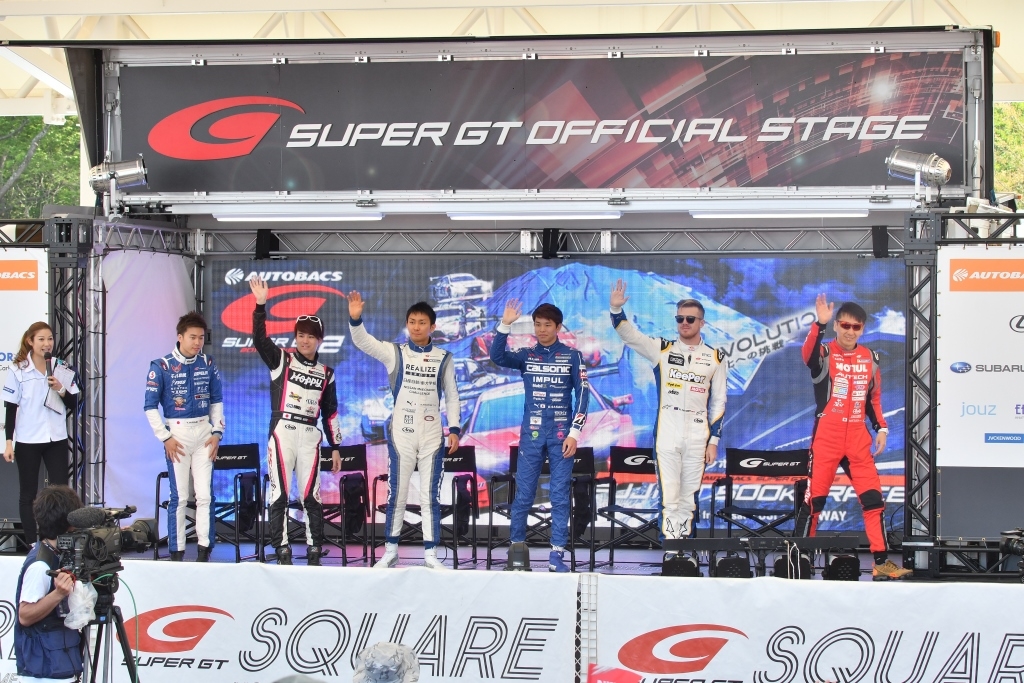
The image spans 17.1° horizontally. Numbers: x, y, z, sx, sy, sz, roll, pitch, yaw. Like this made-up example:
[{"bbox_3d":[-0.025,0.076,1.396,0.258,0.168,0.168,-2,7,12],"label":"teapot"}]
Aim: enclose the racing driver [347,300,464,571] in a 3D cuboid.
[{"bbox_3d":[-0.730,0.602,22.950,0.743,1.862,0.460,0,0,3],"label":"racing driver"}]

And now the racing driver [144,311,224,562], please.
[{"bbox_3d":[-2.245,0.658,23.400,0.537,1.727,0.400,0,0,-4],"label":"racing driver"}]

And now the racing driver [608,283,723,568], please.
[{"bbox_3d":[1.023,0.559,22.450,0.753,1.920,0.460,0,0,5],"label":"racing driver"}]

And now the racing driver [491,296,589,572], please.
[{"bbox_3d":[0.187,0.617,22.400,0.590,1.780,0.420,0,1,14],"label":"racing driver"}]

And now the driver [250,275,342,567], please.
[{"bbox_3d":[-1.443,0.532,22.850,0.600,1.960,0.450,0,1,-3],"label":"driver"}]

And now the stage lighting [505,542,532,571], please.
[{"bbox_3d":[0.042,1.411,22.300,0.170,0.185,0.170,0,1,16],"label":"stage lighting"}]

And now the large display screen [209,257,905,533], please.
[{"bbox_3d":[0.277,0.376,25.013,5.271,1.955,0.100,0,0,14],"label":"large display screen"}]

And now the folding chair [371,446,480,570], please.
[{"bbox_3d":[-0.582,1.118,23.108,0.600,0.800,0.530,0,0,15],"label":"folding chair"}]

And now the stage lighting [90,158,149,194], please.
[{"bbox_3d":[-2.755,-1.166,23.900,0.390,0.230,0.230,-8,-1,7],"label":"stage lighting"}]

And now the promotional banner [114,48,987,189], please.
[{"bbox_3d":[0.132,-1.528,24.059,6.102,0.916,0.080,0,0,14],"label":"promotional banner"}]

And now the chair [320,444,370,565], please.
[{"bbox_3d":[-1.347,1.104,23.230,0.610,0.800,0.490,0,1,14],"label":"chair"}]

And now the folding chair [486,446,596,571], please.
[{"bbox_3d":[0.187,1.113,22.808,0.610,0.800,0.490,0,1,16],"label":"folding chair"}]

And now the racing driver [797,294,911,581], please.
[{"bbox_3d":[2.202,0.617,21.950,0.724,1.839,0.500,0,0,7],"label":"racing driver"}]

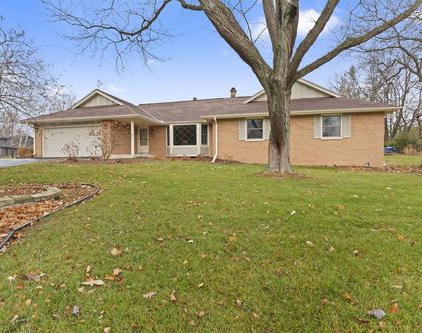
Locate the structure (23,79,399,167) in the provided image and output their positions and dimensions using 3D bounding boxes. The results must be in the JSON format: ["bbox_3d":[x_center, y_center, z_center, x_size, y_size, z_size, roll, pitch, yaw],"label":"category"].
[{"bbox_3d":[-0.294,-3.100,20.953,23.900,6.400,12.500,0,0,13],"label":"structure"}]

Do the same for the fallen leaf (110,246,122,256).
[{"bbox_3d":[-1.256,1.132,3.329,0.130,0.050,0.130,-2,6,-15],"label":"fallen leaf"}]

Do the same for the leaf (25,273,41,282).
[{"bbox_3d":[-1.937,1.208,2.721,0.140,0.040,0.085,-2,6,-18],"label":"leaf"}]

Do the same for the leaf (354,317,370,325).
[{"bbox_3d":[1.251,1.278,2.070,0.115,0.030,0.050,1,6,8],"label":"leaf"}]

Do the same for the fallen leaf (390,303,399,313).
[{"bbox_3d":[1.629,1.258,2.216,0.070,0.040,0.070,3,7,30],"label":"fallen leaf"}]

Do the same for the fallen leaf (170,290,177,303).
[{"bbox_3d":[-0.356,1.241,2.389,0.055,0.040,0.120,-1,6,-8],"label":"fallen leaf"}]

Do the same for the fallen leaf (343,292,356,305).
[{"bbox_3d":[1.313,1.247,2.356,0.060,0.035,0.130,1,6,10],"label":"fallen leaf"}]

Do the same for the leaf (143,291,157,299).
[{"bbox_3d":[-0.584,1.244,2.415,0.130,0.030,0.065,-2,6,-18],"label":"leaf"}]

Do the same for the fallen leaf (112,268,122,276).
[{"bbox_3d":[-1.057,1.198,2.824,0.090,0.035,0.090,-2,6,-15],"label":"fallen leaf"}]

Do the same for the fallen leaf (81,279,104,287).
[{"bbox_3d":[-1.236,1.223,2.622,0.210,0.030,0.080,0,6,-3],"label":"fallen leaf"}]

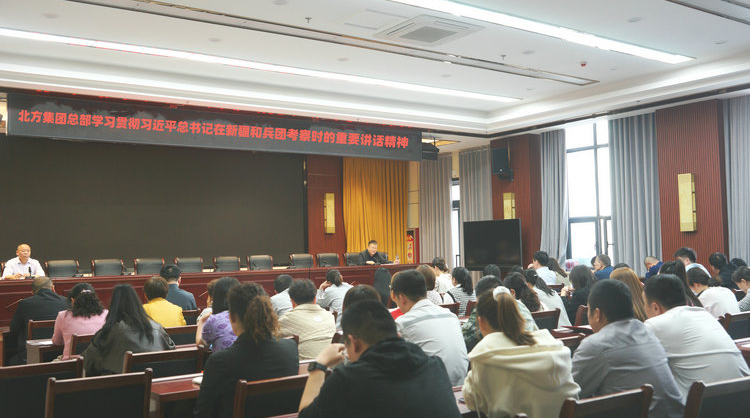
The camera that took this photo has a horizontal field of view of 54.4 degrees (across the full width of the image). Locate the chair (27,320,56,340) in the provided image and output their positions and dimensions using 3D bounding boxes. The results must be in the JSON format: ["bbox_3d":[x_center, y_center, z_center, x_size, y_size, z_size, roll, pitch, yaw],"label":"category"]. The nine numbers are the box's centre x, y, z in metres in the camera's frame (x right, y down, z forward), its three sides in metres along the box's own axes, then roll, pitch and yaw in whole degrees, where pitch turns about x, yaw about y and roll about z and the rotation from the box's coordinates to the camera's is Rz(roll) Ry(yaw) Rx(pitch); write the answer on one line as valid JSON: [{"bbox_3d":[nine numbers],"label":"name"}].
[{"bbox_3d":[-2.706,1.378,6.129,0.460,0.950,0.540,1,-3,-36],"label":"chair"}]

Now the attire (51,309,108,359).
[{"bbox_3d":[-2.103,0.998,5.206,0.460,0.600,0.450,1,-3,-36],"label":"attire"}]

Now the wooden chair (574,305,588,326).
[{"bbox_3d":[1.894,1.363,6.803,0.460,0.950,0.540,1,-3,-35],"label":"wooden chair"}]

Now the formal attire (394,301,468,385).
[{"bbox_3d":[0.324,0.889,4.322,0.520,0.720,0.520,1,-3,-35],"label":"formal attire"}]

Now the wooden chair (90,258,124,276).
[{"bbox_3d":[-3.524,1.168,9.797,0.530,1.000,0.600,1,-3,-36],"label":"wooden chair"}]

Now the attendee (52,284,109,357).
[{"bbox_3d":[-2.135,1.179,5.280,0.480,1.272,0.720,1,-3,-34],"label":"attendee"}]

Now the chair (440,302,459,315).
[{"bbox_3d":[0.512,1.405,7.147,0.460,0.950,0.540,1,-3,-35],"label":"chair"}]

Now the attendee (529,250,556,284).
[{"bbox_3d":[2.292,1.286,9.939,0.500,1.397,0.750,1,-3,-34],"label":"attendee"}]

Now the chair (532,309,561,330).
[{"bbox_3d":[1.265,1.332,6.276,0.460,0.940,0.540,1,-3,-34],"label":"chair"}]

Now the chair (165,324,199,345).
[{"bbox_3d":[-1.513,1.375,5.715,0.460,0.950,0.540,1,-3,-35],"label":"chair"}]

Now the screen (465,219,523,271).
[{"bbox_3d":[1.858,0.576,11.500,0.080,0.820,1.430,0,-3,-29],"label":"screen"}]

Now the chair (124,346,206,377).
[{"bbox_3d":[-1.329,1.286,4.356,0.460,0.940,0.540,1,-3,-34],"label":"chair"}]

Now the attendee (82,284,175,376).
[{"bbox_3d":[-1.531,1.128,4.515,0.540,1.310,0.800,1,-3,-35],"label":"attendee"}]

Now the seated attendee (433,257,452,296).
[{"bbox_3d":[0.765,1.287,9.112,0.460,1.350,0.750,1,-3,-35],"label":"seated attendee"}]

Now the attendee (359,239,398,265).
[{"bbox_3d":[0.082,1.097,12.258,0.600,1.220,0.720,1,-3,-36],"label":"attendee"}]

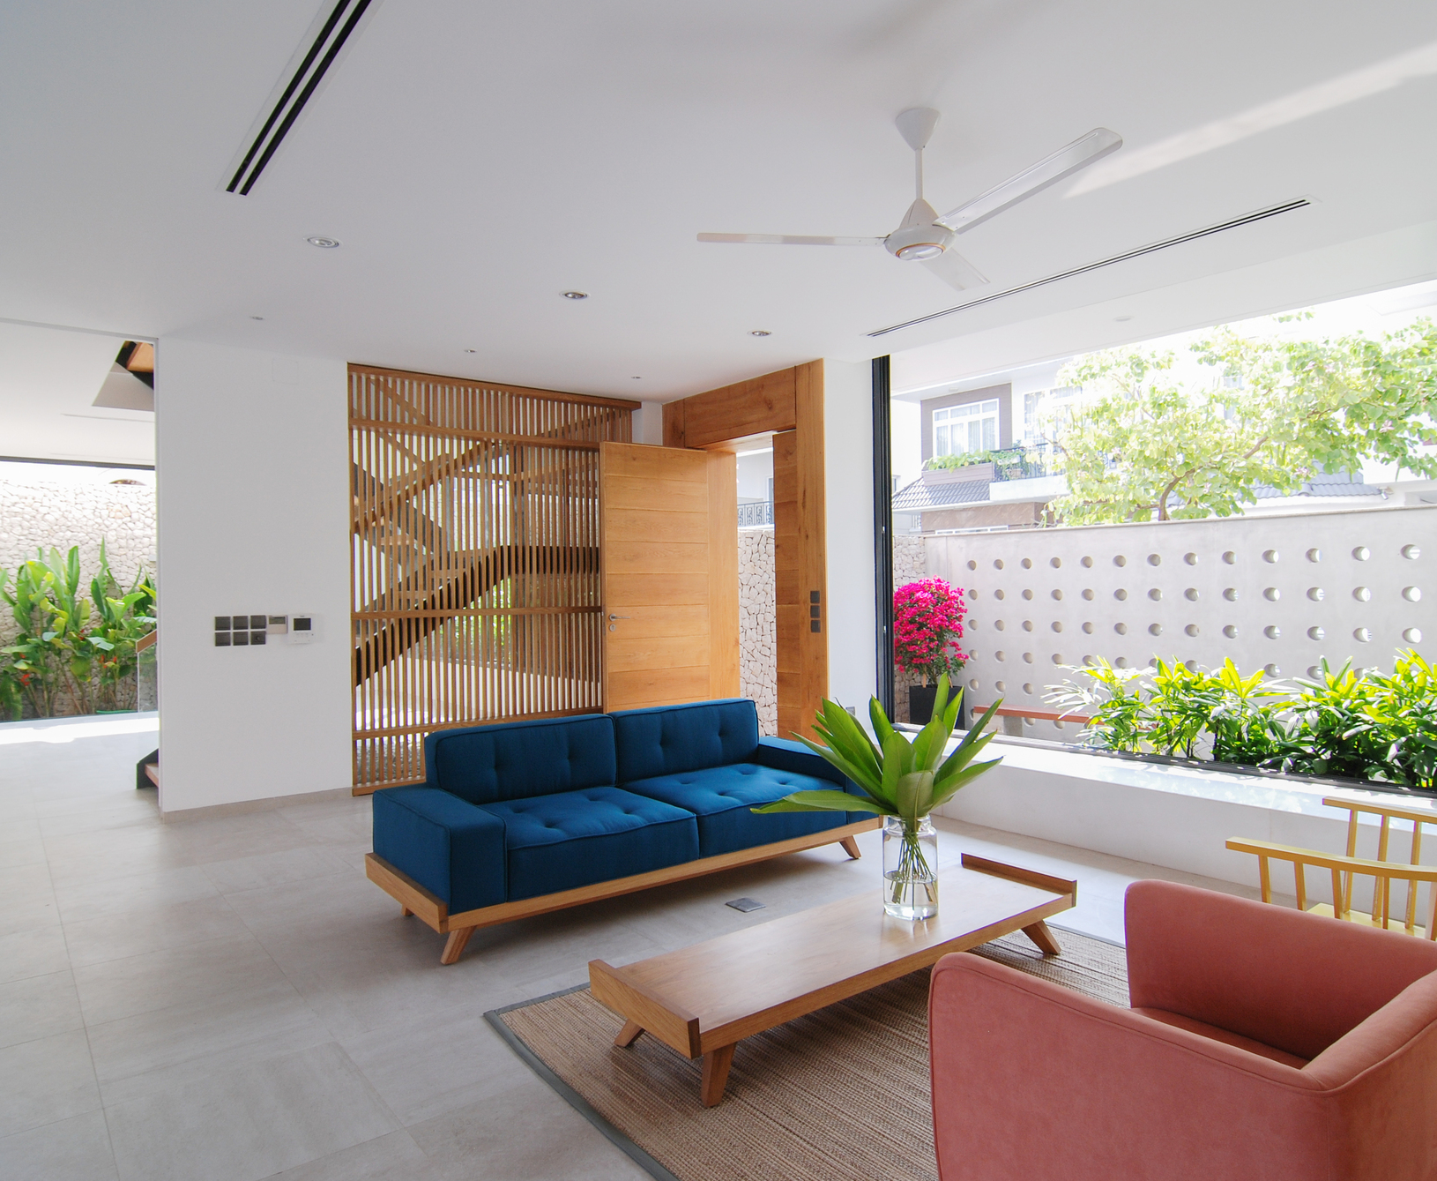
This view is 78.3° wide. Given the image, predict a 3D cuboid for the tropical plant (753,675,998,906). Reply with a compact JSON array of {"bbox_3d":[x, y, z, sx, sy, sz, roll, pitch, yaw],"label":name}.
[{"bbox_3d":[0.553,0.705,3.038,0.820,0.800,0.680,0,0,-5],"label":"tropical plant"}]

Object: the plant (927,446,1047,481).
[{"bbox_3d":[7.586,-3.588,24.990,0.700,0.700,3.800,0,0,-39],"label":"plant"}]

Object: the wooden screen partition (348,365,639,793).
[{"bbox_3d":[-1.553,-0.075,6.542,2.252,2.840,0.090,0,0,-37],"label":"wooden screen partition"}]

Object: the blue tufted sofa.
[{"bbox_3d":[-0.313,0.957,3.983,2.220,0.730,0.800,0,0,-38],"label":"blue tufted sofa"}]

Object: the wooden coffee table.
[{"bbox_3d":[0.471,1.187,2.890,1.740,0.245,0.485,0,0,-38],"label":"wooden coffee table"}]

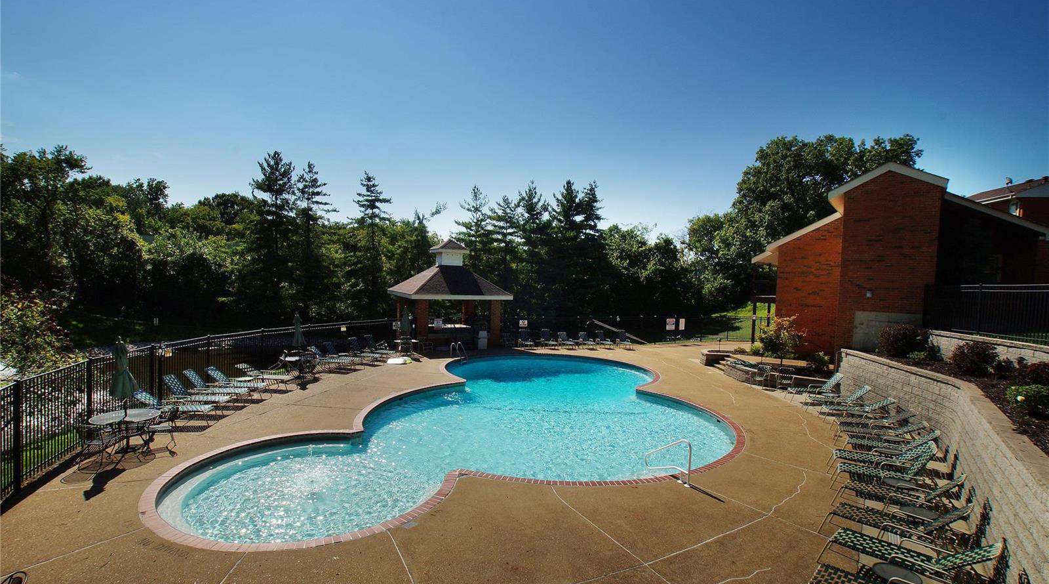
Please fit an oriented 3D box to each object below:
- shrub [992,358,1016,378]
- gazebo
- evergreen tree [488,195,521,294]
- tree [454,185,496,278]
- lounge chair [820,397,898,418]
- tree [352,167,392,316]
[{"bbox_3d":[12.767,2.030,12.400,0.500,0.458,0.500,0,2,-44],"label":"shrub"},{"bbox_3d":[-4.554,-0.071,27.917,5.850,6.104,5.850,1,2,-28],"label":"gazebo"},{"bbox_3d":[-1.654,-2.816,40.000,3.200,10.912,3.200,1,2,-2],"label":"evergreen tree"},{"bbox_3d":[-4.049,-2.683,37.163,3.800,11.639,3.800,2,2,-6],"label":"tree"},{"bbox_3d":[10.519,3.753,14.788,1.973,0.798,0.660,2,2,15],"label":"lounge chair"},{"bbox_3d":[-12.569,-3.727,38.500,3.300,12.535,3.300,1,2,-18],"label":"tree"}]

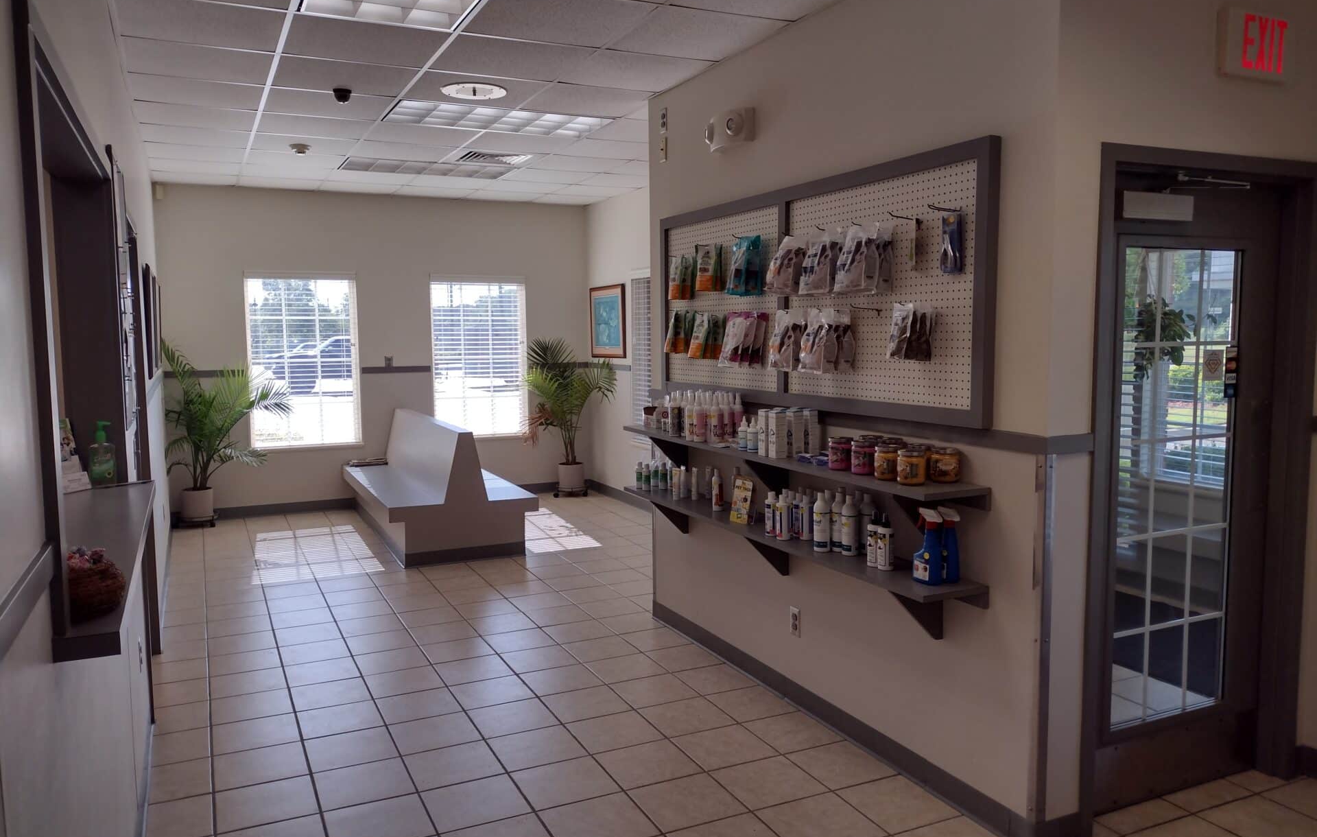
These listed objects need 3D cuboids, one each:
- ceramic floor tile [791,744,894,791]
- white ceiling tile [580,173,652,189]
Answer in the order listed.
[{"bbox_3d":[0.635,1.196,3.533,0.285,0.010,0.300,-3,6,-25],"label":"ceramic floor tile"},{"bbox_3d":[-0.272,-1.841,7.932,0.550,0.020,0.600,-3,6,-25],"label":"white ceiling tile"}]

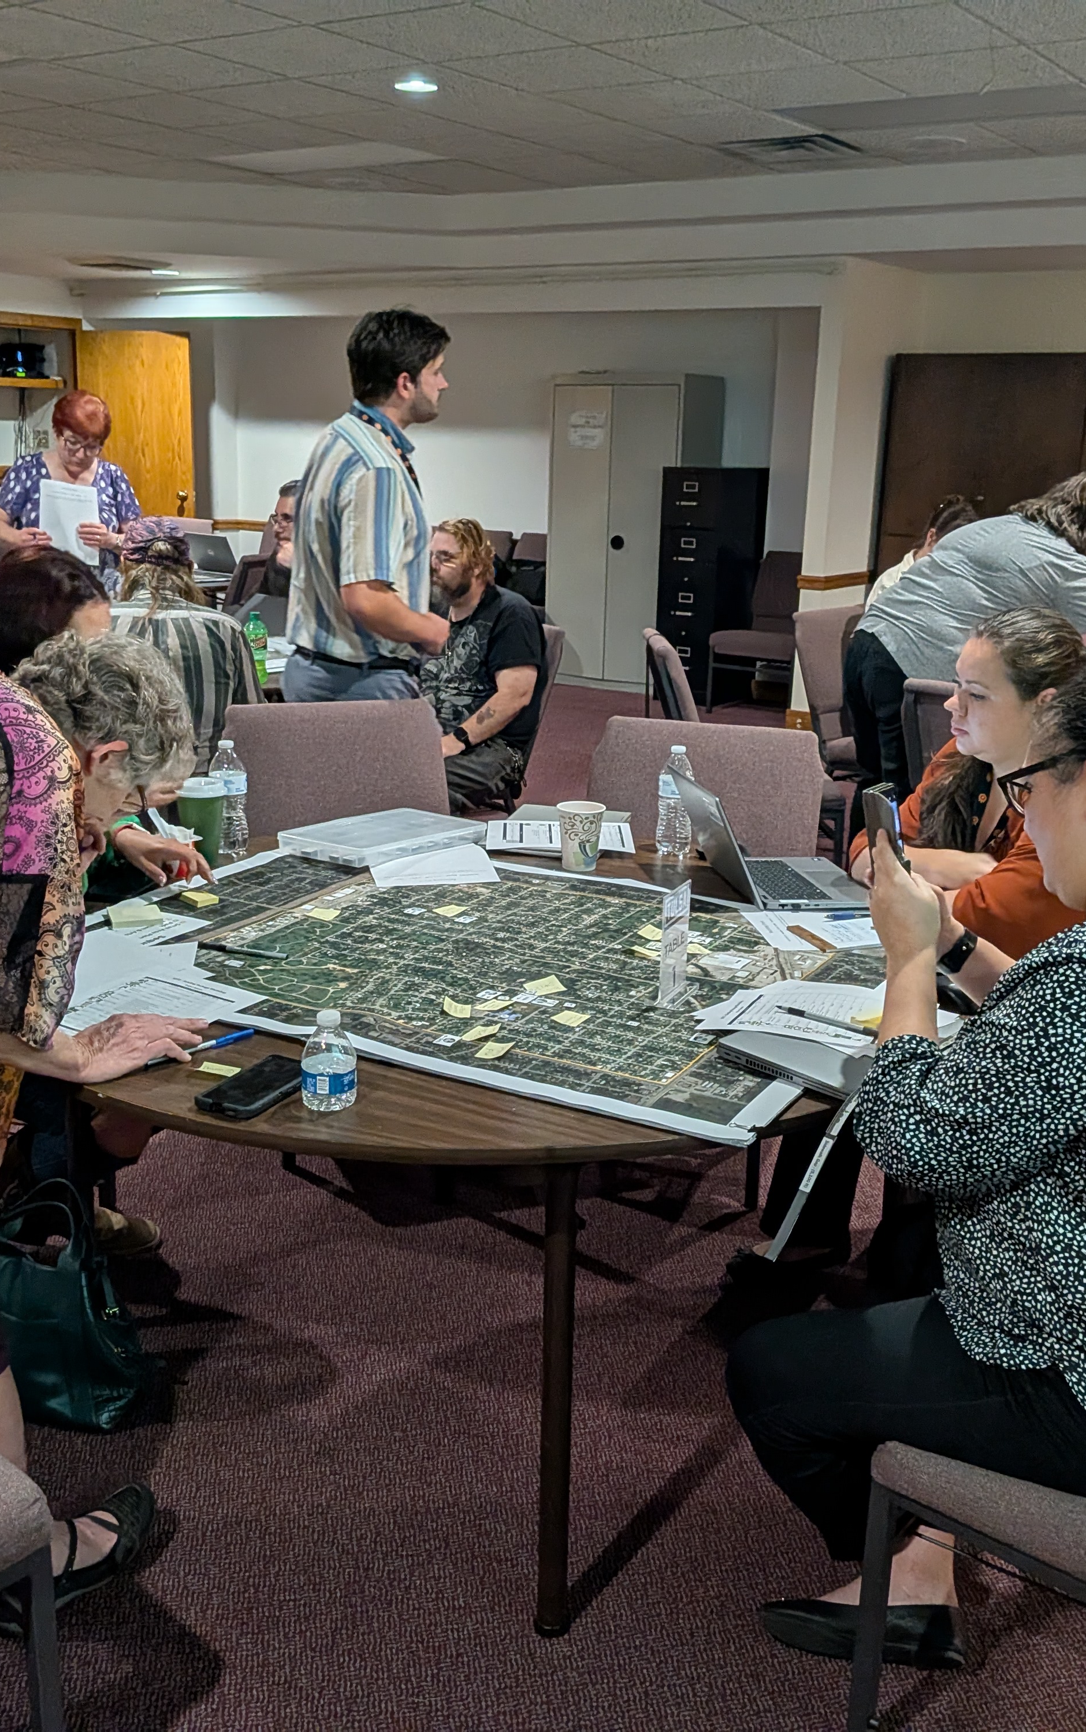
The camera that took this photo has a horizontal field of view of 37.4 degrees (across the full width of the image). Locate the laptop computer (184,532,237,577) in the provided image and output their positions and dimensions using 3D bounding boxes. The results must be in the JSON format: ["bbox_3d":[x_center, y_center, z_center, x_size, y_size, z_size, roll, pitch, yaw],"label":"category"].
[{"bbox_3d":[-1.596,-1.589,8.050,0.330,0.210,0.300,15,20,40],"label":"laptop computer"}]

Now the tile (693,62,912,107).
[{"bbox_3d":[0.882,-2.759,5.660,0.610,0.020,0.610,12,19,32],"label":"tile"}]

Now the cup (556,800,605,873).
[{"bbox_3d":[0.071,-0.052,3.005,0.091,0.116,0.091,2,16,0],"label":"cup"}]

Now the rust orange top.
[{"bbox_3d":[0.869,0.061,2.856,0.460,0.540,0.460,-4,17,-19],"label":"rust orange top"}]

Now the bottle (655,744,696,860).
[{"bbox_3d":[0.259,-0.126,3.114,0.066,0.208,0.066,2,16,0],"label":"bottle"}]

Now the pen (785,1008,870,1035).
[{"bbox_3d":[0.386,0.212,2.190,0.150,0.011,0.011,15,20,39],"label":"pen"}]

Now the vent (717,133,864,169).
[{"bbox_3d":[1.064,-3.087,6.886,0.550,0.040,0.550,11,18,32],"label":"vent"}]

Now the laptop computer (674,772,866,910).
[{"bbox_3d":[0.412,-0.059,2.868,0.308,0.201,0.295,-1,16,-10],"label":"laptop computer"}]

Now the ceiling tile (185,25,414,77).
[{"bbox_3d":[-0.801,-2.710,5.329,0.610,0.020,0.610,12,19,32],"label":"ceiling tile"}]

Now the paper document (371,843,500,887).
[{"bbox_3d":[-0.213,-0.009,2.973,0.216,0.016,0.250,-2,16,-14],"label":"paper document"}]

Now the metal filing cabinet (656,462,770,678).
[{"bbox_3d":[0.995,-1.646,9.378,0.385,1.320,0.630,12,19,32],"label":"metal filing cabinet"}]

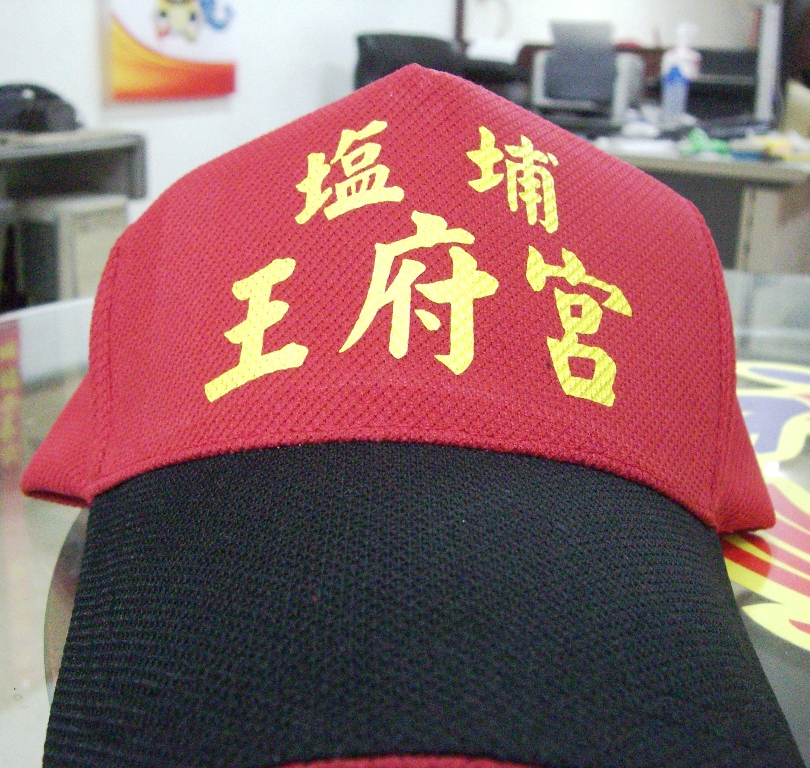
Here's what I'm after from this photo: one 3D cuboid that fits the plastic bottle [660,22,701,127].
[{"bbox_3d":[0.816,-0.915,3.327,0.098,0.290,0.082,12,20,30],"label":"plastic bottle"}]

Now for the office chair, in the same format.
[{"bbox_3d":[-0.008,-0.784,4.158,0.600,0.979,0.600,2,18,3],"label":"office chair"}]

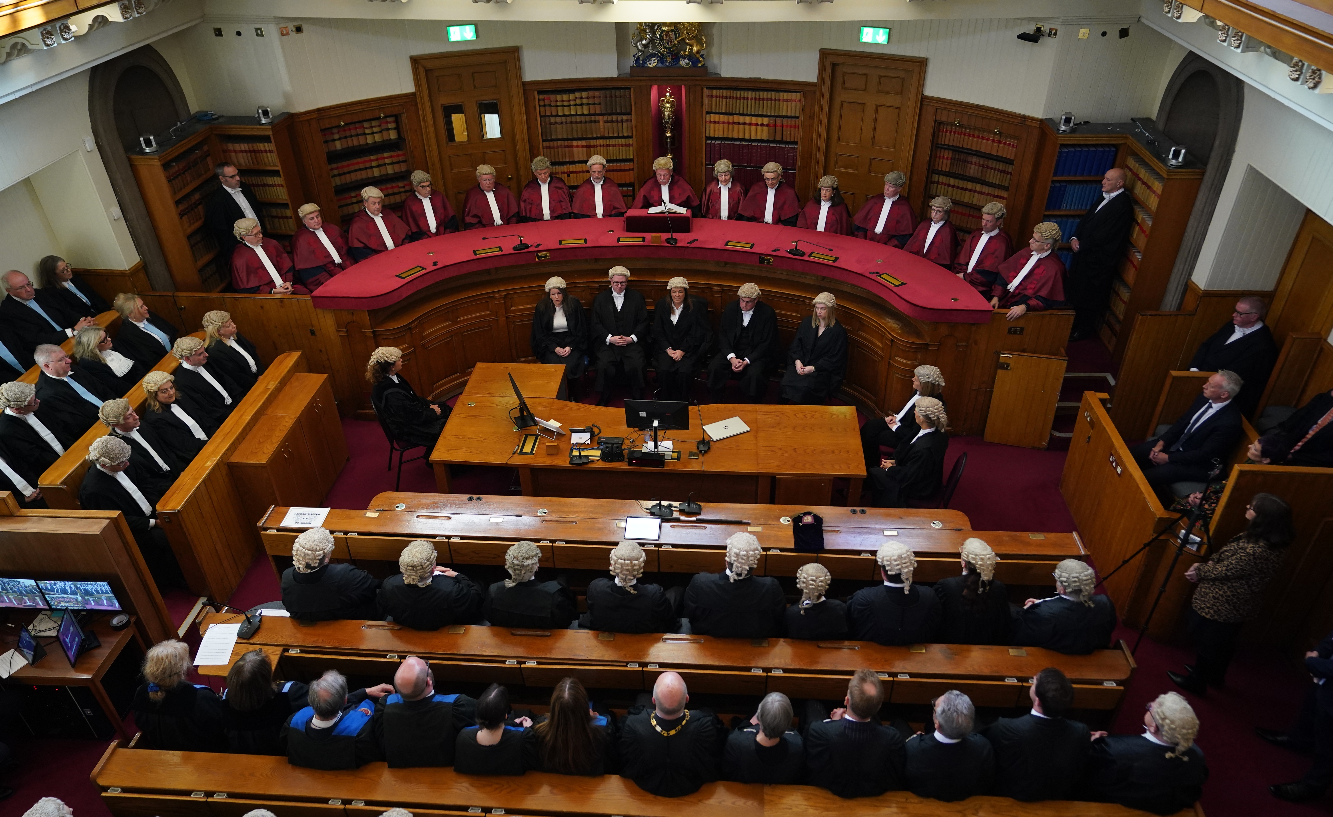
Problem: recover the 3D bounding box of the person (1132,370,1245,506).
[{"bbox_3d":[3.991,0.302,6.849,0.758,1.353,0.566,3,34,6],"label":"person"}]

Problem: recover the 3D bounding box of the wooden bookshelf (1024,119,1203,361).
[{"bbox_3d":[4.293,-1.702,8.845,1.093,1.900,1.521,1,34,4],"label":"wooden bookshelf"}]

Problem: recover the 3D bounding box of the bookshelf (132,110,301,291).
[{"bbox_3d":[-4.608,-2.039,9.596,0.990,1.860,1.500,2,34,4],"label":"bookshelf"}]

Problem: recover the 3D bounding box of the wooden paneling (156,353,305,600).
[{"bbox_3d":[-3.378,0.519,7.266,0.172,1.000,2.141,1,34,3],"label":"wooden paneling"}]

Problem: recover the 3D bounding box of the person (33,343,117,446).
[{"bbox_3d":[-4.495,0.053,7.156,0.800,1.340,0.600,-5,33,-6],"label":"person"}]

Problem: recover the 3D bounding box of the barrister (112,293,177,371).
[{"bbox_3d":[-4.526,-0.387,7.988,0.758,1.293,0.525,-2,34,-2],"label":"barrister"}]

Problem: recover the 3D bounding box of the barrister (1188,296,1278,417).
[{"bbox_3d":[4.450,-0.351,7.506,0.800,1.330,0.600,5,34,10],"label":"barrister"}]

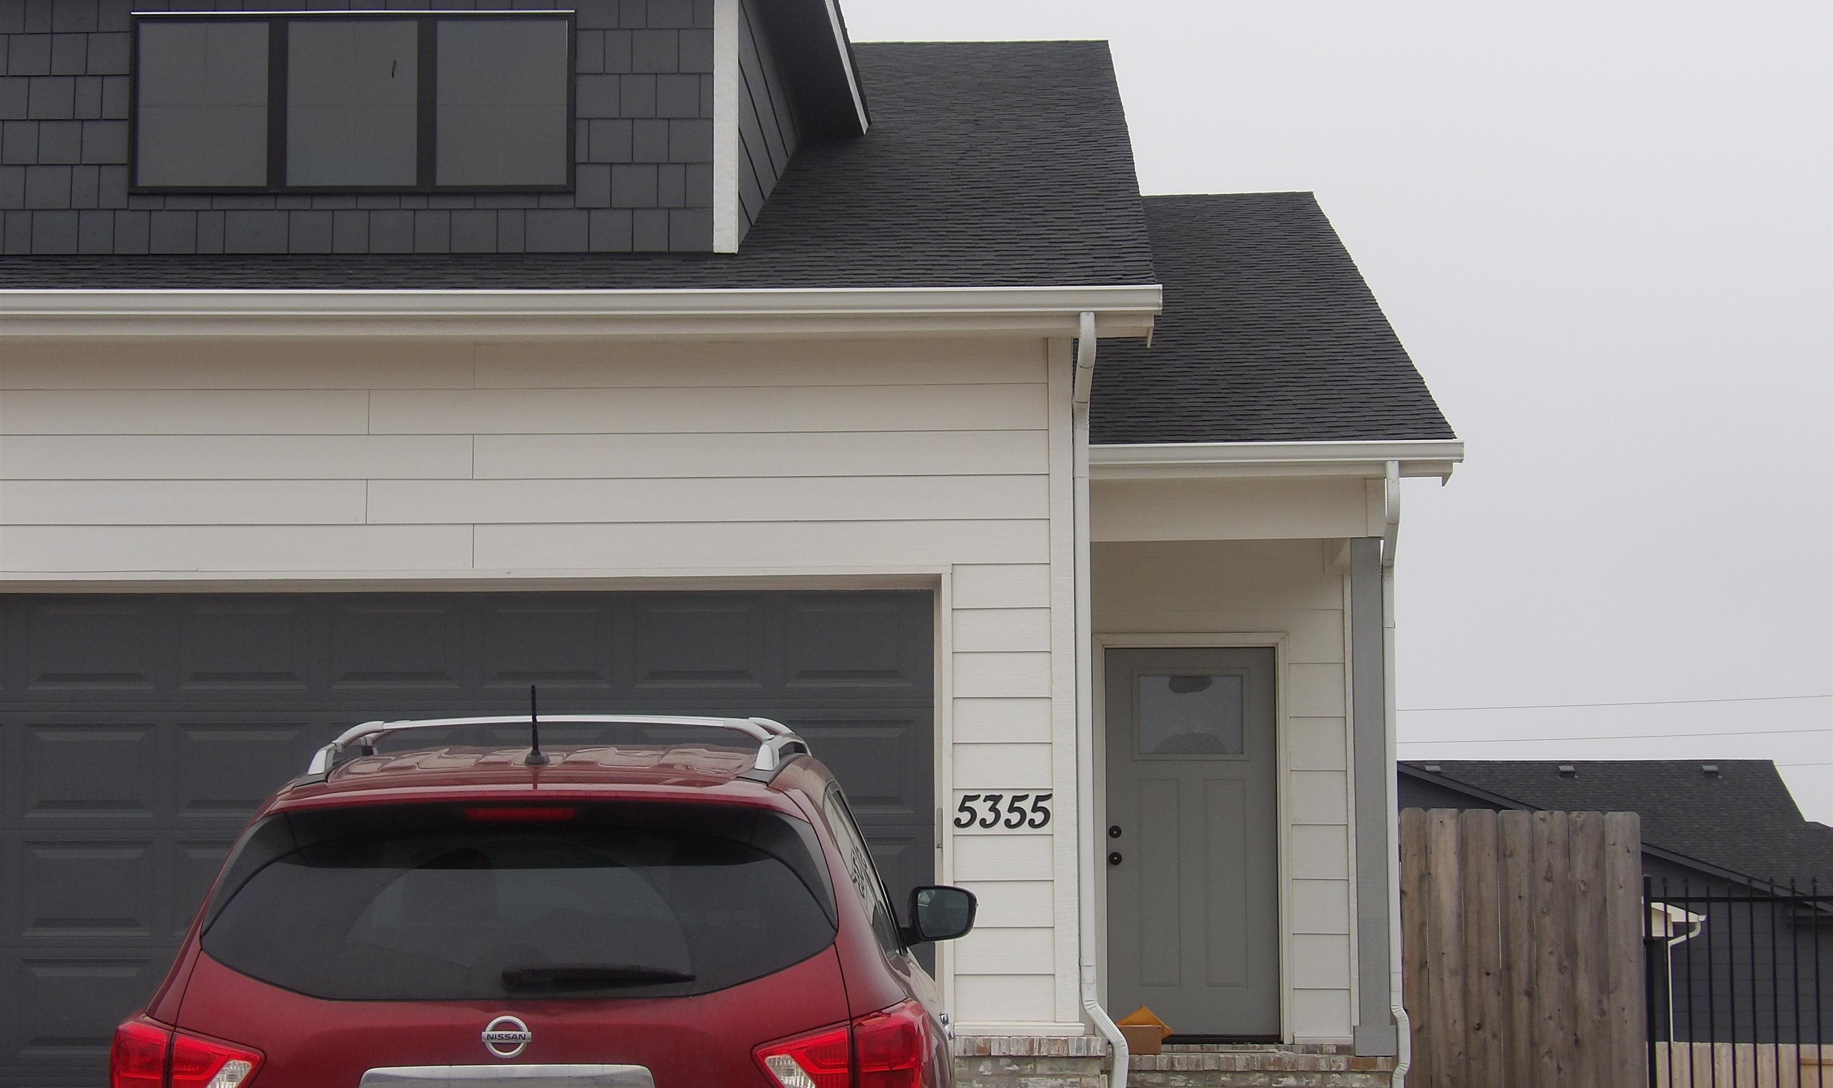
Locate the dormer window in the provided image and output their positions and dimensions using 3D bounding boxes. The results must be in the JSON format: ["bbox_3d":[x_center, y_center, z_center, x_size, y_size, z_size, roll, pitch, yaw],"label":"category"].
[{"bbox_3d":[-2.259,-1.769,15.305,1.772,0.750,0.090,0,-6,0],"label":"dormer window"}]

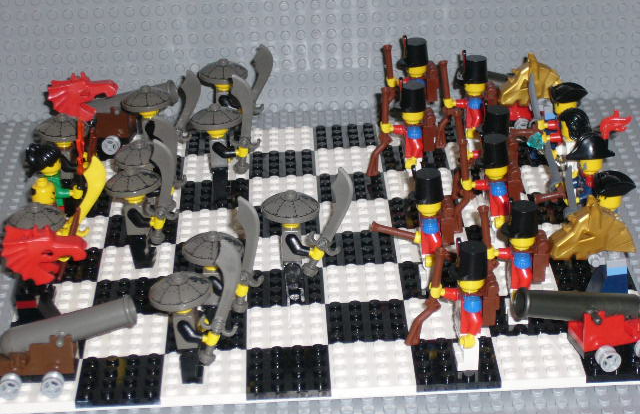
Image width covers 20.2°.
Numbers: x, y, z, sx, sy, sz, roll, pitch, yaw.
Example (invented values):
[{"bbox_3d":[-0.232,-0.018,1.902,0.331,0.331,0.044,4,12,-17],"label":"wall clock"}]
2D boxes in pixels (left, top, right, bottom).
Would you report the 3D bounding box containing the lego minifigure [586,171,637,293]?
[{"bbox_3d":[0.119,0.008,0.736,0.020,0.045,0.024,-3,26,0],"label":"lego minifigure"}]

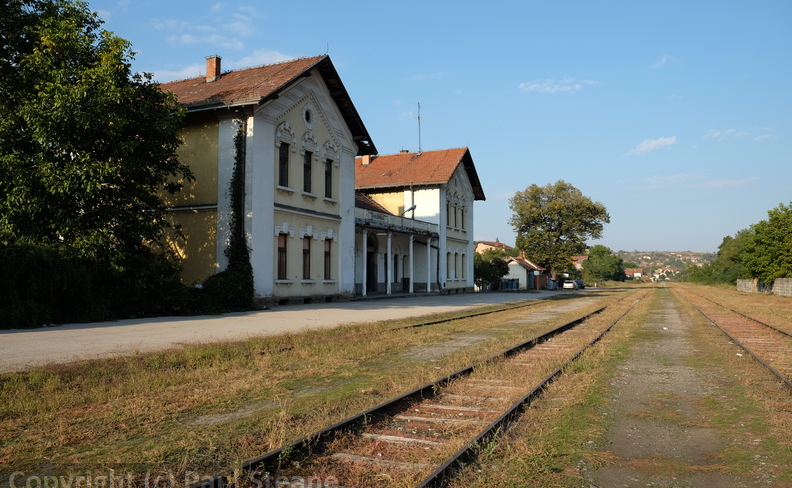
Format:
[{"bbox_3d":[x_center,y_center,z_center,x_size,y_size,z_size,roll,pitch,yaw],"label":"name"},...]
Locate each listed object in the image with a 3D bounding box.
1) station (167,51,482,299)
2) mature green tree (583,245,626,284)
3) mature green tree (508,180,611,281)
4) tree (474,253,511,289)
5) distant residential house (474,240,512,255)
[{"bbox_3d":[-5.661,-3.156,50.045,15.850,15.070,39.950,-1,-4,24],"label":"station"},{"bbox_3d":[55.892,5.387,160.000,11.200,10.500,10.500,-1,-4,24],"label":"mature green tree"},{"bbox_3d":[25.598,-1.566,93.000,15.900,16.700,15.000,-1,-4,24],"label":"mature green tree"},{"bbox_3d":[11.963,3.582,76.000,5.300,4.800,5.000,-1,-4,24],"label":"tree"},{"bbox_3d":[26.263,2.761,160.000,10.800,7.100,10.000,-1,-4,24],"label":"distant residential house"}]

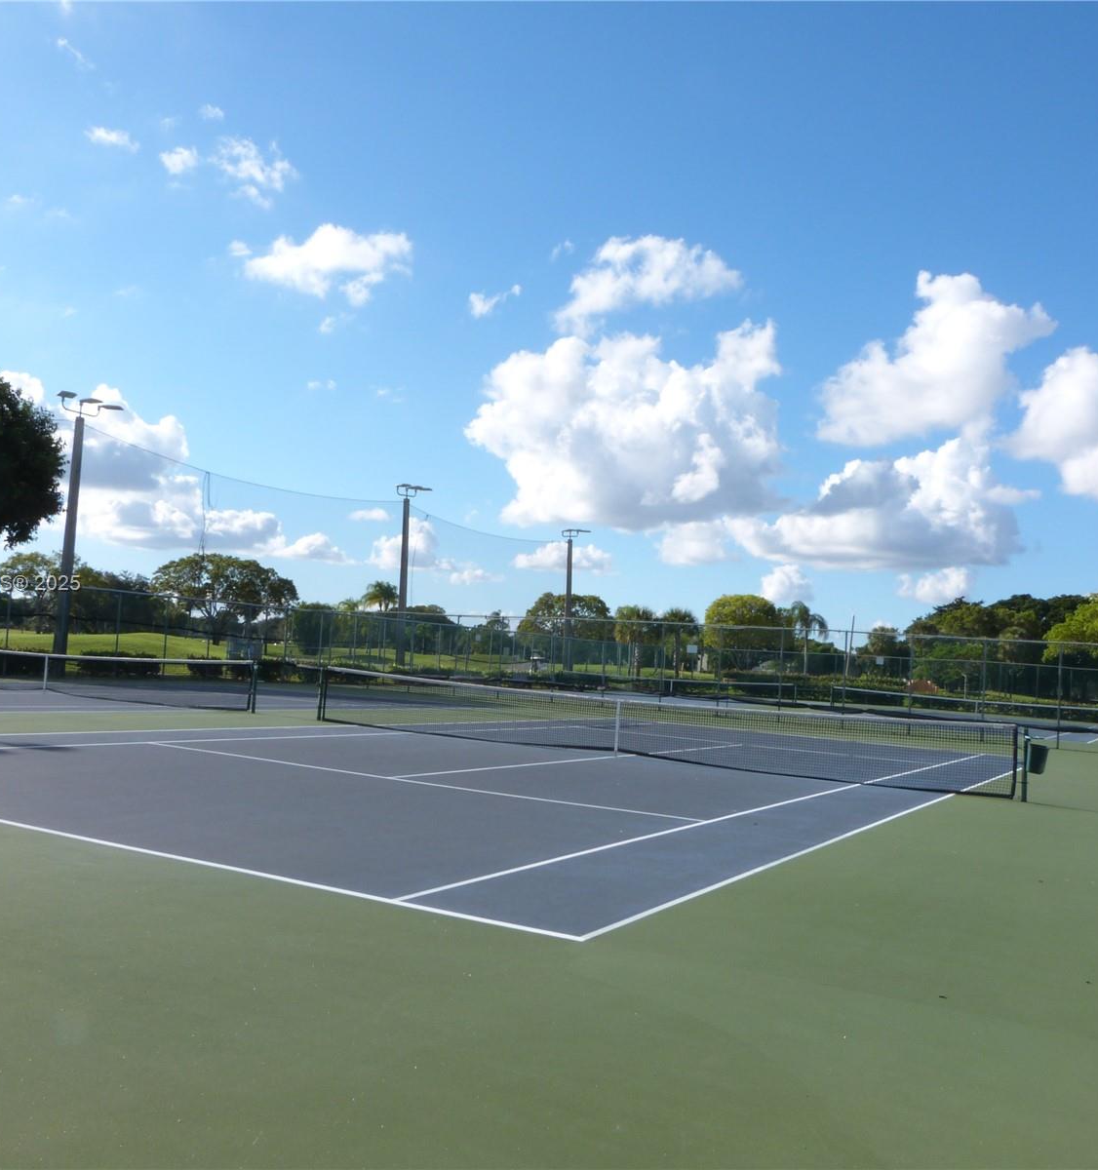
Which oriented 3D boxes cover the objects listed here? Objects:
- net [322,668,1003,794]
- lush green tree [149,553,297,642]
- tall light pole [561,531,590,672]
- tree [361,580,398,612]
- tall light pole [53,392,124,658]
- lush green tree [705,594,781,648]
[{"bbox_3d":[1.128,2.407,19.451,12.750,1.070,0.150,1,-4,29],"label":"net"},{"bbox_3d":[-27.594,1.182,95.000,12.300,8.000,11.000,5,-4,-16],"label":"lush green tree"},{"bbox_3d":[1.708,1.374,69.603,1.200,9.750,2.000,1,-4,29],"label":"tall light pole"},{"bbox_3d":[-17.849,3.700,120.000,4.200,8.200,4.200,4,-4,-8],"label":"tree"},{"bbox_3d":[-16.989,-1.860,40.659,1.200,9.750,2.000,1,-4,29],"label":"tall light pole"},{"bbox_3d":[15.374,3.951,88.000,6.500,7.000,6.500,3,-4,10],"label":"lush green tree"}]

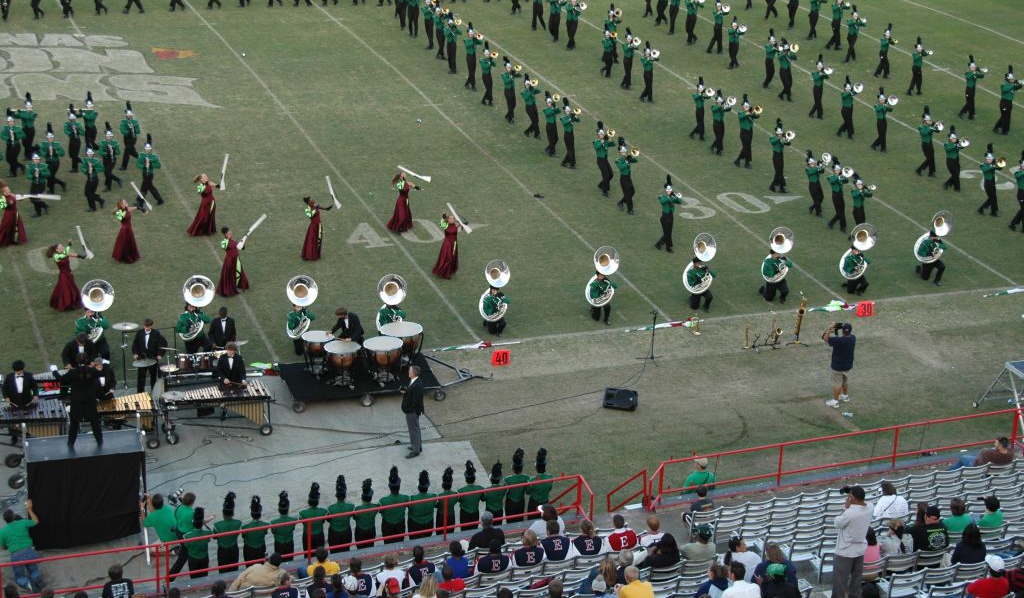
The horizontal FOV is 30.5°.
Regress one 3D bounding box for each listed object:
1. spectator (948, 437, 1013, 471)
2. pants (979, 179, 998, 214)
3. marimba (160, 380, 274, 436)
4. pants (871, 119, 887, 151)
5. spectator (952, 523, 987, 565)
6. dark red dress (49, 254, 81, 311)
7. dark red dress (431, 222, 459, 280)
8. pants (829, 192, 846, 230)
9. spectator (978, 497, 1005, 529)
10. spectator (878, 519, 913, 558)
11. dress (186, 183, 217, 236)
[{"bbox_3d":[8.050,2.858,32.272,1.050,1.050,0.600,5,21,8],"label":"spectator"},{"bbox_3d":[13.021,-2.841,51.081,0.540,0.970,0.380,14,24,29],"label":"pants"},{"bbox_3d":[-5.753,2.127,36.445,2.120,0.920,0.850,-3,22,-11],"label":"marimba"},{"bbox_3d":[10.966,-4.888,55.736,0.500,0.985,0.360,20,27,39],"label":"pants"},{"bbox_3d":[6.361,3.682,26.636,0.500,1.288,0.800,-6,22,-19],"label":"spectator"},{"bbox_3d":[-10.084,-0.423,42.347,0.668,1.236,0.763,11,23,23],"label":"dark red dress"},{"bbox_3d":[-1.578,-1.202,44.987,0.632,1.335,0.587,-16,27,-39],"label":"dark red dress"},{"bbox_3d":[8.584,-2.310,49.134,0.580,1.021,0.370,20,27,39],"label":"pants"},{"bbox_3d":[7.006,3.433,28.415,0.460,1.160,0.760,-12,25,-33],"label":"spectator"},{"bbox_3d":[5.253,3.621,26.792,0.500,1.260,0.760,-10,24,-29],"label":"spectator"},{"bbox_3d":[-7.820,-2.326,47.404,0.680,1.270,0.620,18,26,36],"label":"dress"}]

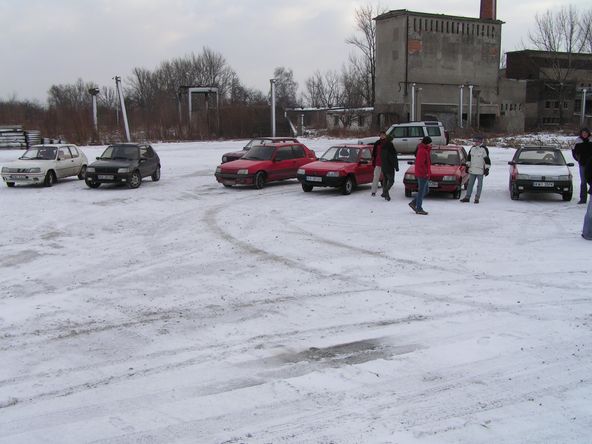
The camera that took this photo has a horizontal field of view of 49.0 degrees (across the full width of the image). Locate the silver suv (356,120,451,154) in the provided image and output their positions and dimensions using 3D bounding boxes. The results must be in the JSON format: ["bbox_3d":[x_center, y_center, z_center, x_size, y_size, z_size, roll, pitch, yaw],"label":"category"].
[{"bbox_3d":[5.387,-4.098,32.869,4.620,1.940,1.860,0,10,2],"label":"silver suv"}]

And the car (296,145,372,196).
[{"bbox_3d":[1.635,-1.730,20.817,1.580,1.370,3.705,6,12,35],"label":"car"}]

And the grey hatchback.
[{"bbox_3d":[-5.931,-1.973,22.614,1.580,1.370,3.705,0,10,5],"label":"grey hatchback"}]

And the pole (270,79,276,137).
[{"bbox_3d":[-1.976,-10.078,57.554,0.420,5.328,0.420,0,10,0],"label":"pole"}]

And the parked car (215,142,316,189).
[{"bbox_3d":[-0.952,-1.941,22.154,1.630,1.380,4.020,7,12,38],"label":"parked car"}]

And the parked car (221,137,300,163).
[{"bbox_3d":[-1.262,-2.865,27.605,1.630,1.380,3.850,7,12,38],"label":"parked car"}]

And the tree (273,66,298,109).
[{"bbox_3d":[-1.325,-15.023,79.330,3.200,8.001,3.200,0,10,0],"label":"tree"}]

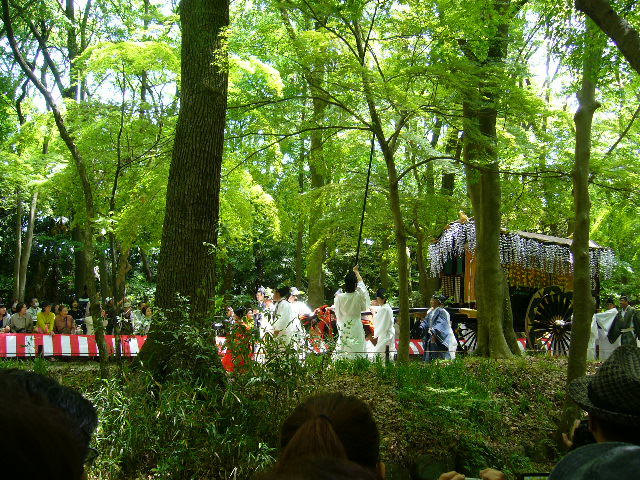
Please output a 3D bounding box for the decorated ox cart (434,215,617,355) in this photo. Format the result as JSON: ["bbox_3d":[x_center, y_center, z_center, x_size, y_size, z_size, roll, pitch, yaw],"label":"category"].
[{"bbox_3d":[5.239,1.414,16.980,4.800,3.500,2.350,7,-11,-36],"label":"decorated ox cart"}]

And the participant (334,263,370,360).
[{"bbox_3d":[0.618,1.452,12.700,0.680,1.860,0.500,2,-9,-8],"label":"participant"}]

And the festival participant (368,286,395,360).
[{"bbox_3d":[1.372,1.898,14.200,0.600,1.680,0.520,-1,-4,17],"label":"festival participant"}]

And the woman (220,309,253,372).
[{"bbox_3d":[-1.574,1.876,12.200,0.450,1.280,0.500,0,-9,6],"label":"woman"}]

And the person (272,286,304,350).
[{"bbox_3d":[-0.652,1.765,13.400,0.650,1.600,0.550,-1,-9,12],"label":"person"}]

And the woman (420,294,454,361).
[{"bbox_3d":[2.687,2.036,14.800,0.700,1.600,0.600,2,-4,-22],"label":"woman"}]

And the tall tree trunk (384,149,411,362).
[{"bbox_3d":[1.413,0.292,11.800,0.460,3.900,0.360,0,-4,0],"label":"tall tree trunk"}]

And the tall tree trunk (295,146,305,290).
[{"bbox_3d":[-0.855,-0.396,27.000,0.360,9.800,0.360,1,-9,0],"label":"tall tree trunk"}]

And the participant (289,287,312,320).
[{"bbox_3d":[-0.465,1.834,14.000,0.500,1.650,0.550,8,-11,-39],"label":"participant"}]

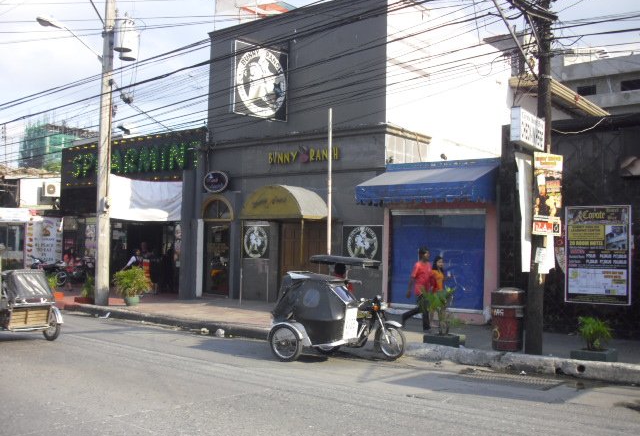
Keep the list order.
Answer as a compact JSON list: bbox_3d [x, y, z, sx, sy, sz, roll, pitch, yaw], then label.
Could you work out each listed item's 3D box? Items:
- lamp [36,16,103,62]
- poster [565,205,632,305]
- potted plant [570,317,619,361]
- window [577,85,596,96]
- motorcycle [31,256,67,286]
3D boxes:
[{"bbox_3d":[-6.176,-4.446,17.559,0.300,0.600,1.950,-1,-3,38],"label":"lamp"},{"bbox_3d":[5.335,0.714,13.526,1.240,1.880,0.040,-1,-3,38],"label":"poster"},{"bbox_3d":[4.186,1.790,10.589,0.560,0.640,0.540,-1,-3,38],"label":"potted plant"},{"bbox_3d":[17.107,-8.140,45.000,1.200,0.600,0.150,-1,-3,39],"label":"window"},{"bbox_3d":[-10.029,1.966,25.389,0.680,1.060,1.880,-1,-3,38],"label":"motorcycle"}]

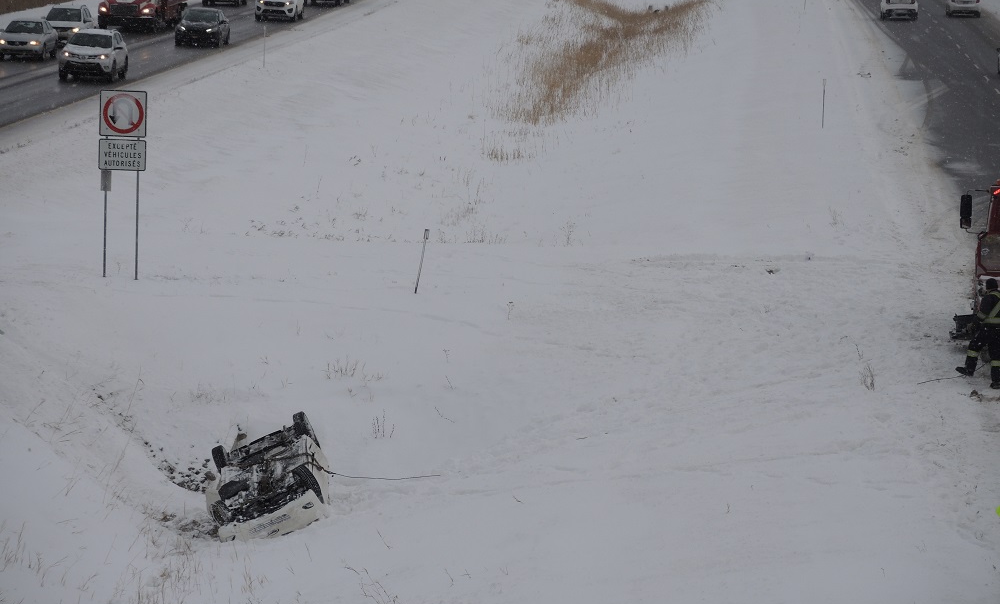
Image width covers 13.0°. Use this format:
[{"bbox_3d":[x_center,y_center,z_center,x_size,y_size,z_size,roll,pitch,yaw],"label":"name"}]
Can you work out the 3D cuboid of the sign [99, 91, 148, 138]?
[{"bbox_3d":[-7.294,-3.645,85.000,0.900,0.900,0.030,1,6,-3],"label":"sign"}]

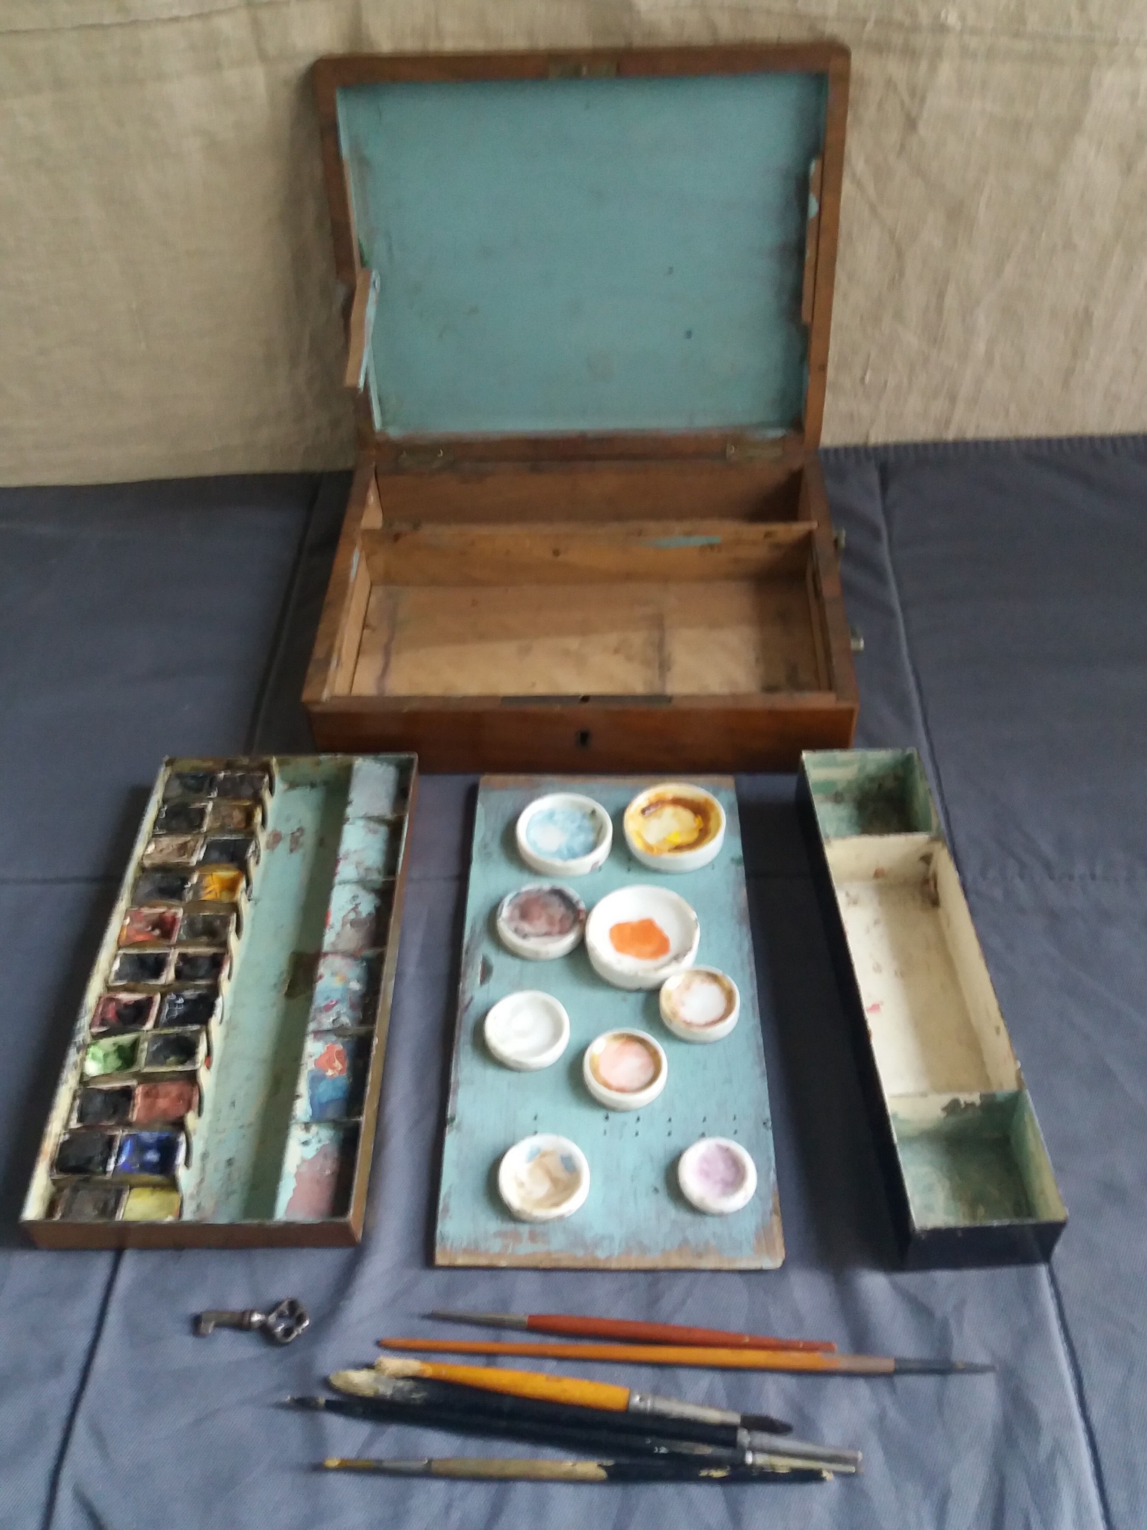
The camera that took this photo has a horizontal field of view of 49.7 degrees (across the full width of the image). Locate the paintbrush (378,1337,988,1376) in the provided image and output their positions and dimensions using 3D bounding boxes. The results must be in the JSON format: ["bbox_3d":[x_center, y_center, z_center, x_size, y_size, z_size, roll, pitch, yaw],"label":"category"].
[{"bbox_3d":[0.035,0.188,0.395,0.195,0.006,0.006,1,47,4],"label":"paintbrush"}]

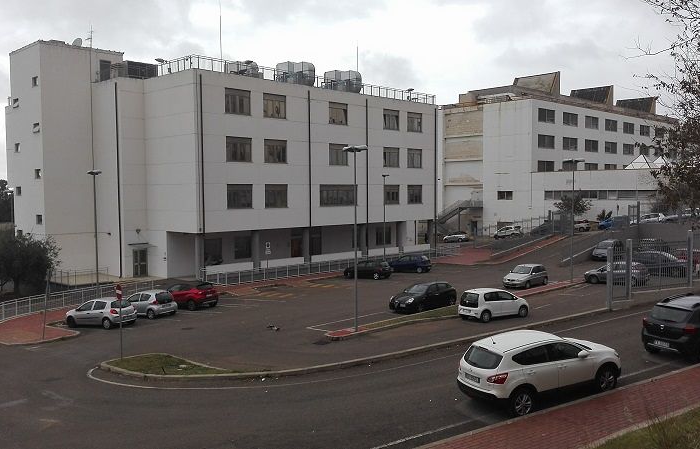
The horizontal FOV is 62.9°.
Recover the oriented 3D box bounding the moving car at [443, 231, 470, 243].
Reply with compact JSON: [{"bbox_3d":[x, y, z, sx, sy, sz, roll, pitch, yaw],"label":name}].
[{"bbox_3d":[15.237,1.780,82.174,3.915,1.439,1.664,2,4,44],"label":"moving car"}]

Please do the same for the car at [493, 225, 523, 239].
[{"bbox_3d":[20.908,1.148,75.788,1.645,1.487,3.766,-4,3,-41],"label":"car"}]

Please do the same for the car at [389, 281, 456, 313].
[{"bbox_3d":[4.142,4.053,32.318,4.100,1.450,1.740,-3,1,-38],"label":"car"}]

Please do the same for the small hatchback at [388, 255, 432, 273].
[{"bbox_3d":[5.241,3.557,51.733,3.911,1.507,1.690,-2,1,26],"label":"small hatchback"}]

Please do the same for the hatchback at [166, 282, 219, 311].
[{"bbox_3d":[-10.346,4.499,36.440,4.200,1.570,1.790,0,2,35],"label":"hatchback"}]

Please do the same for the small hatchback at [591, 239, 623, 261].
[{"bbox_3d":[22.802,2.254,50.694,1.680,1.470,3.950,3,6,37],"label":"small hatchback"}]

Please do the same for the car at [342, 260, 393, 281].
[{"bbox_3d":[1.414,3.826,48.475,4.146,1.451,1.747,-1,1,32],"label":"car"}]

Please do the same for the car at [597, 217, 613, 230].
[{"bbox_3d":[29.232,-0.155,63.500,3.700,1.500,1.620,-2,2,33],"label":"car"}]

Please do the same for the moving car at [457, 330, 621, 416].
[{"bbox_3d":[5.050,3.670,15.033,4.338,1.618,1.786,-8,4,-21],"label":"moving car"}]

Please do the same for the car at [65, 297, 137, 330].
[{"bbox_3d":[-13.338,4.683,30.620,4.013,1.495,1.726,-3,1,27],"label":"car"}]

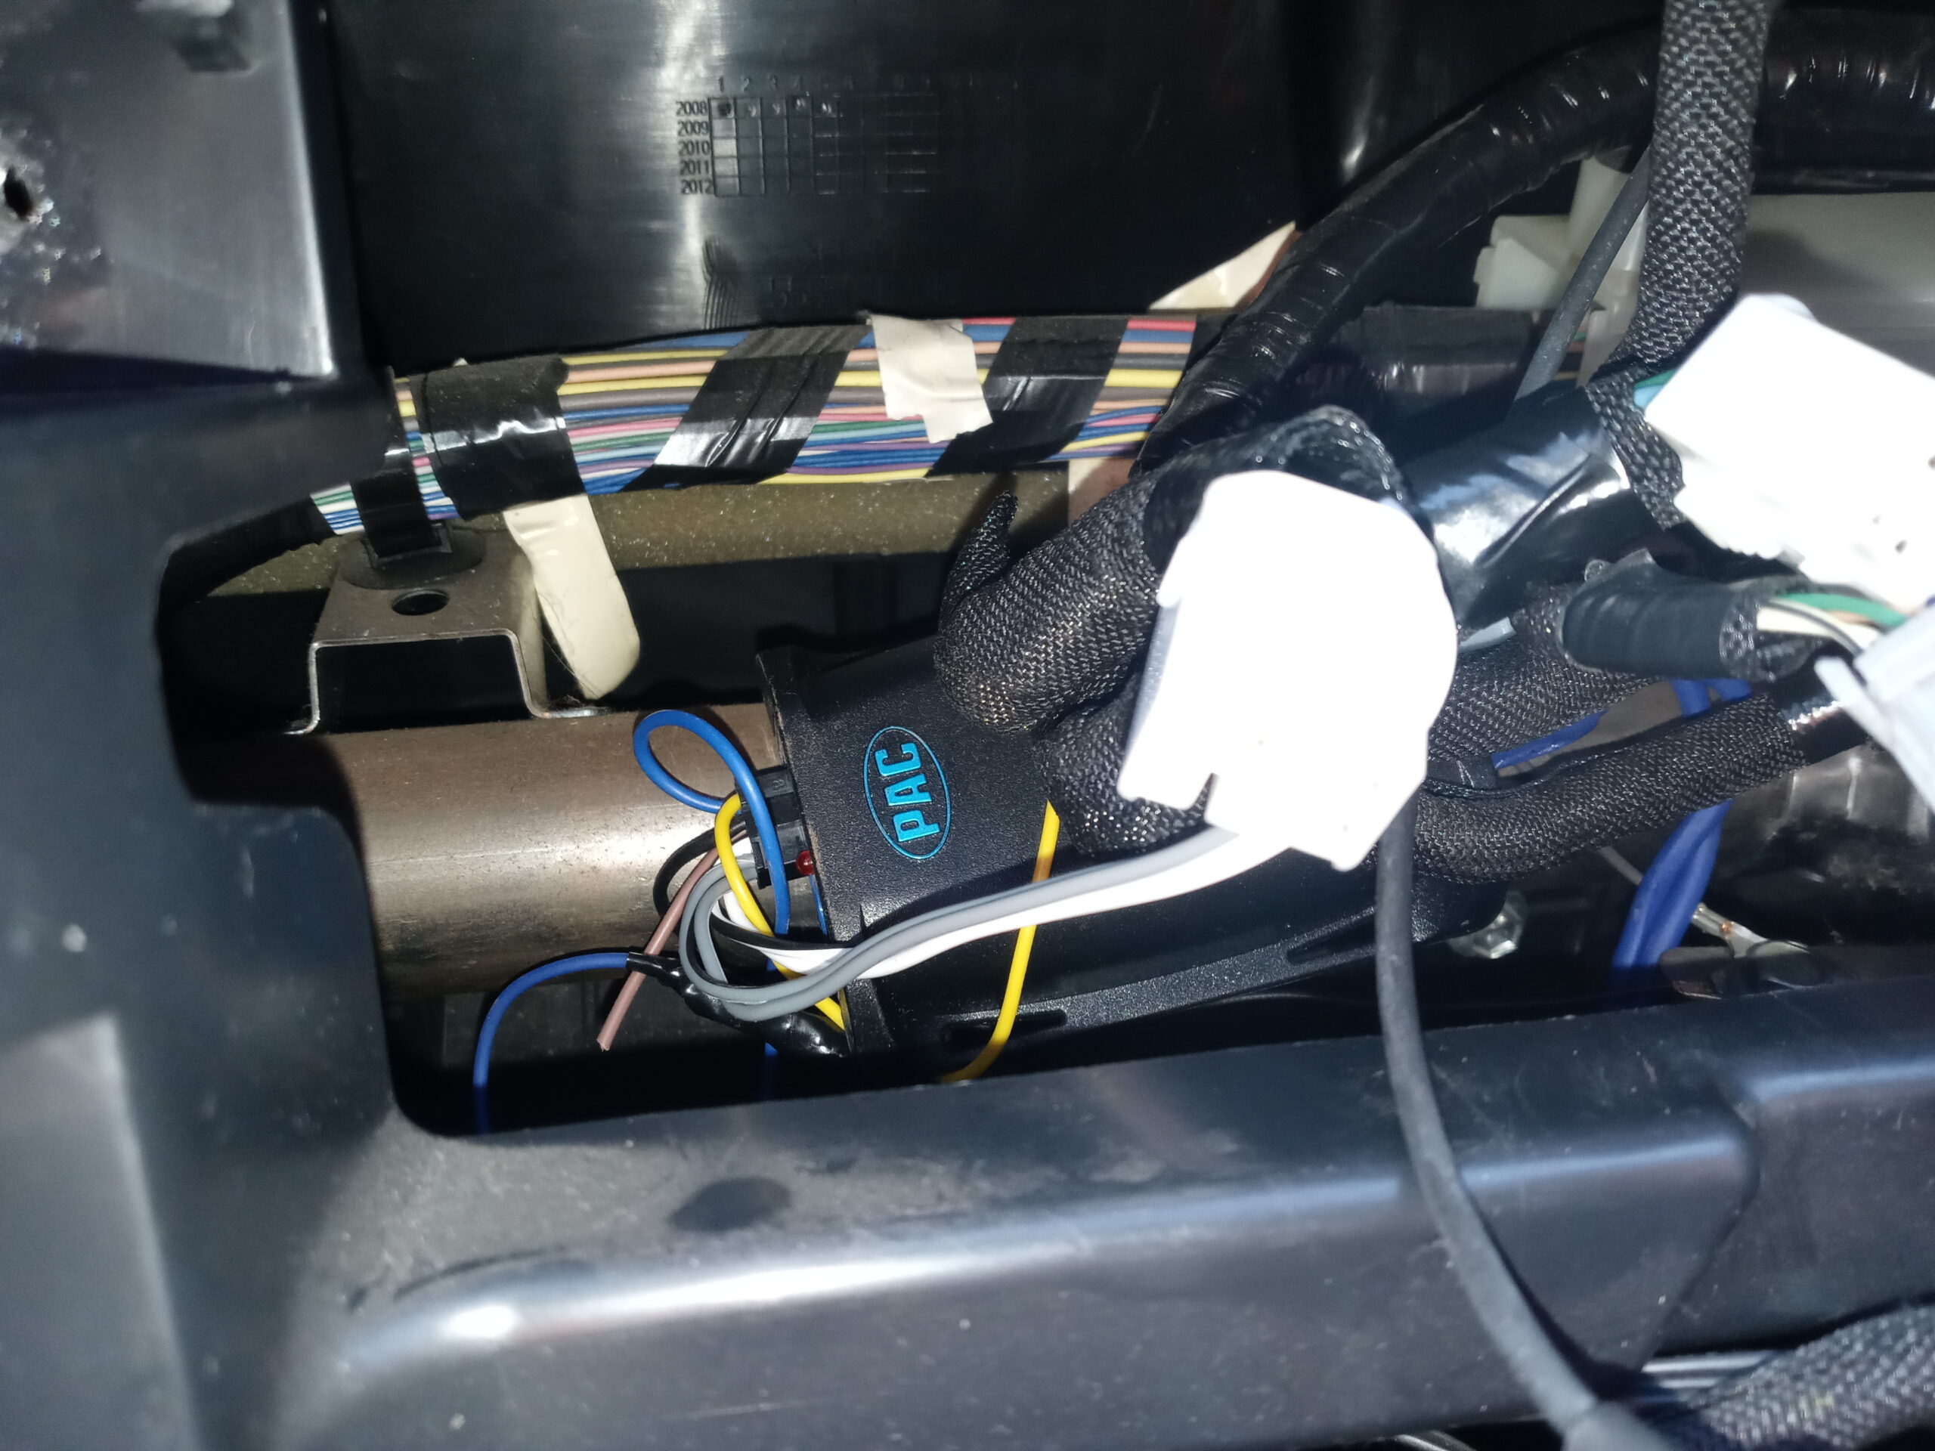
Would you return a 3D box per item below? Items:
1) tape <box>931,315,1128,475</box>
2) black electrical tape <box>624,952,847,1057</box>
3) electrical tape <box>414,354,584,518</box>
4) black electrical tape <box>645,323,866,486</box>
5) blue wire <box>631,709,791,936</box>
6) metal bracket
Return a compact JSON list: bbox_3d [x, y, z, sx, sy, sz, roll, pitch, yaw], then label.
[{"bbox_3d":[0.012,-0.061,0.290,0.034,0.024,0.023,-5,34,-7],"label":"tape"},{"bbox_3d":[-0.037,0.045,0.250,0.036,0.009,0.008,22,36,0],"label":"black electrical tape"},{"bbox_3d":[-0.080,-0.050,0.270,0.025,0.024,0.022,-7,35,-10],"label":"electrical tape"},{"bbox_3d":[-0.038,-0.058,0.280,0.037,0.024,0.023,-5,34,-7],"label":"black electrical tape"},{"bbox_3d":[-0.040,0.015,0.241,0.024,0.032,0.016,-5,34,-7],"label":"blue wire"},{"bbox_3d":[-0.090,-0.017,0.274,0.048,0.022,0.038,-4,34,-6],"label":"metal bracket"}]

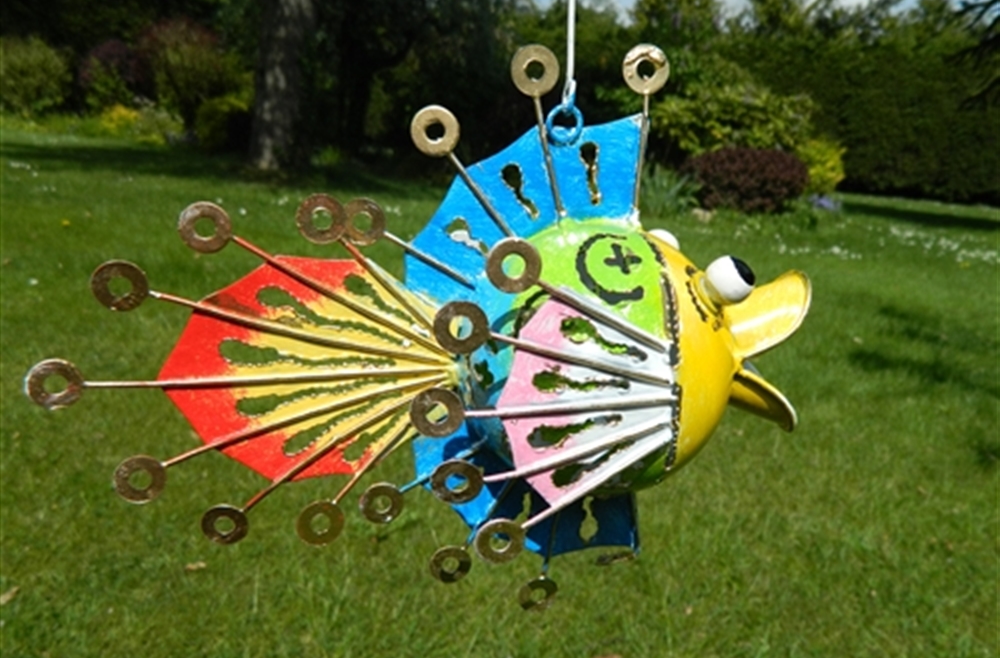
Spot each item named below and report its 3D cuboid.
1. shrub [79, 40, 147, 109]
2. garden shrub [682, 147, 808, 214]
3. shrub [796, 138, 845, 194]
[{"bbox_3d":[-9.723,-6.313,18.107,1.427,1.777,1.356,-8,21,-26],"label":"shrub"},{"bbox_3d":[3.264,-1.997,9.670,1.601,0.835,1.281,7,19,17],"label":"garden shrub"},{"bbox_3d":[4.297,-2.196,9.885,0.789,0.834,0.789,9,20,22],"label":"shrub"}]

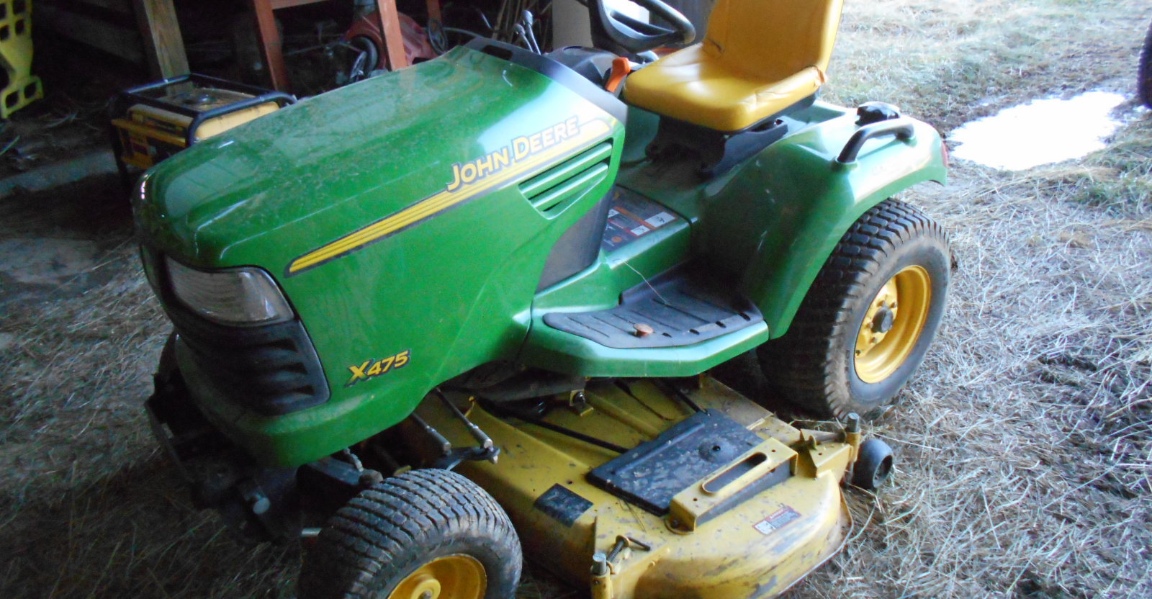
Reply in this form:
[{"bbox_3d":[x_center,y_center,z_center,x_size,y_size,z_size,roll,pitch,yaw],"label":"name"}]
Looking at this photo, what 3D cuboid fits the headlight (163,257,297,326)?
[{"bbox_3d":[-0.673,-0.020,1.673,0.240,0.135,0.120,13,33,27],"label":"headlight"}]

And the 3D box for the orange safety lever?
[{"bbox_3d":[0.099,-0.531,2.052,0.060,0.100,0.035,-21,34,-30],"label":"orange safety lever"}]

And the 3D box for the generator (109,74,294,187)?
[{"bbox_3d":[-1.771,-0.753,4.198,0.710,0.500,0.450,20,36,35],"label":"generator"}]

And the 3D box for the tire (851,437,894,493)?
[{"bbox_3d":[0.764,0.423,2.231,0.125,0.125,0.080,-21,34,-30],"label":"tire"}]

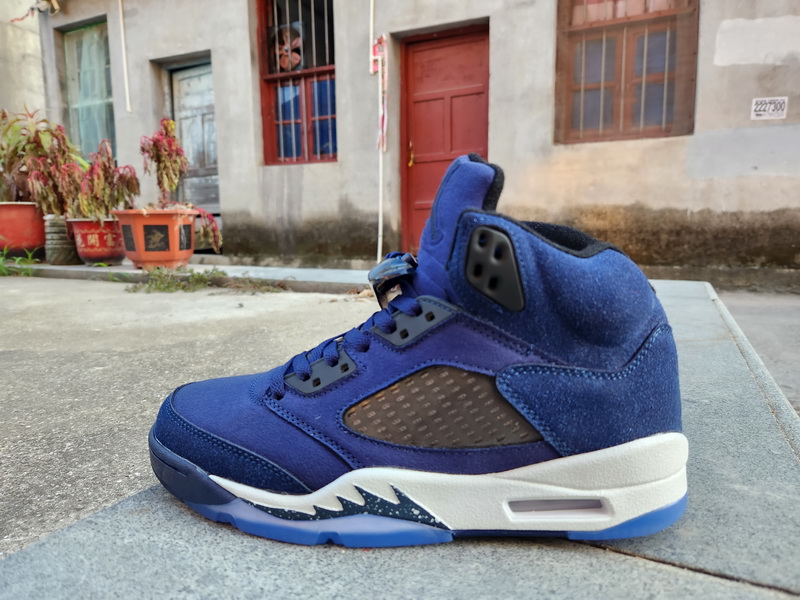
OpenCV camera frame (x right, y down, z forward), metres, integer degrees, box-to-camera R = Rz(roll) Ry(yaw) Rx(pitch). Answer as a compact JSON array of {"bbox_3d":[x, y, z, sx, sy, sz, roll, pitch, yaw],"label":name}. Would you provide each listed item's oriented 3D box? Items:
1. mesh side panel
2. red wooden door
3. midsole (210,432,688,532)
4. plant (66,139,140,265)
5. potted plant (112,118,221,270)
[{"bbox_3d":[0.021,0.055,0.274,0.102,0.041,0.012,-1,-12,4],"label":"mesh side panel"},{"bbox_3d":[0.462,-1.426,5.061,0.917,2.030,0.090,3,8,24],"label":"red wooden door"},{"bbox_3d":[0.030,0.088,0.305,0.258,0.042,0.107,0,8,1],"label":"midsole"},{"bbox_3d":[-1.306,-0.430,2.351,0.287,0.548,0.270,-5,9,-29],"label":"plant"},{"bbox_3d":[-0.938,-0.425,2.150,0.402,0.588,0.350,-4,8,-24],"label":"potted plant"}]

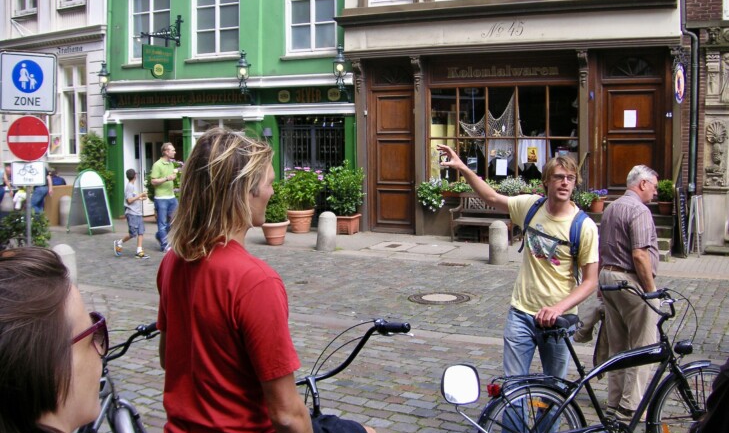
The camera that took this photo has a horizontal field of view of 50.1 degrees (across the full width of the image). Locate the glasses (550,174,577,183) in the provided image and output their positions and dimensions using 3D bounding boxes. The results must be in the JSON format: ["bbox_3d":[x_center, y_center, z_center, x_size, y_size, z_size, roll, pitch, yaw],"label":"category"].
[{"bbox_3d":[1.098,-0.216,4.393,0.140,0.045,0.140,-1,5,-9],"label":"glasses"}]

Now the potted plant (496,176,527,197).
[{"bbox_3d":[2.841,-0.588,15.011,0.570,0.420,0.450,2,6,25],"label":"potted plant"}]

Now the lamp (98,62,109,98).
[{"bbox_3d":[-5.616,-2.932,16.800,0.250,0.830,0.280,2,6,23],"label":"lamp"}]

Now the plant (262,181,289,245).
[{"bbox_3d":[-1.670,-0.080,14.657,0.550,1.220,0.550,0,5,0],"label":"plant"}]

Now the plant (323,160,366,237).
[{"bbox_3d":[-0.365,-0.347,14.600,0.680,1.350,0.640,2,6,24],"label":"plant"}]

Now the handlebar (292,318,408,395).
[{"bbox_3d":[-0.147,0.553,3.100,0.680,0.280,0.340,-2,6,-16],"label":"handlebar"}]

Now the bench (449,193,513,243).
[{"bbox_3d":[2.359,0.031,15.032,1.228,0.910,0.608,2,6,25],"label":"bench"}]

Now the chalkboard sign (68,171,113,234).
[{"bbox_3d":[-5.185,-0.266,14.800,0.850,1.200,0.600,4,7,37],"label":"chalkboard sign"}]

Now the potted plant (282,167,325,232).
[{"bbox_3d":[-1.290,-0.361,16.589,0.860,1.420,0.860,0,5,0],"label":"potted plant"}]

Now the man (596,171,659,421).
[{"bbox_3d":[1.816,0.536,5.350,0.380,1.760,0.500,-1,6,-13],"label":"man"}]

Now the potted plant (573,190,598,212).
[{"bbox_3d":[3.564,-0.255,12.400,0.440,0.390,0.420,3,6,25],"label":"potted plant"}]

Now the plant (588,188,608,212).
[{"bbox_3d":[4.230,-0.268,14.087,0.360,0.440,0.360,2,6,25],"label":"plant"}]

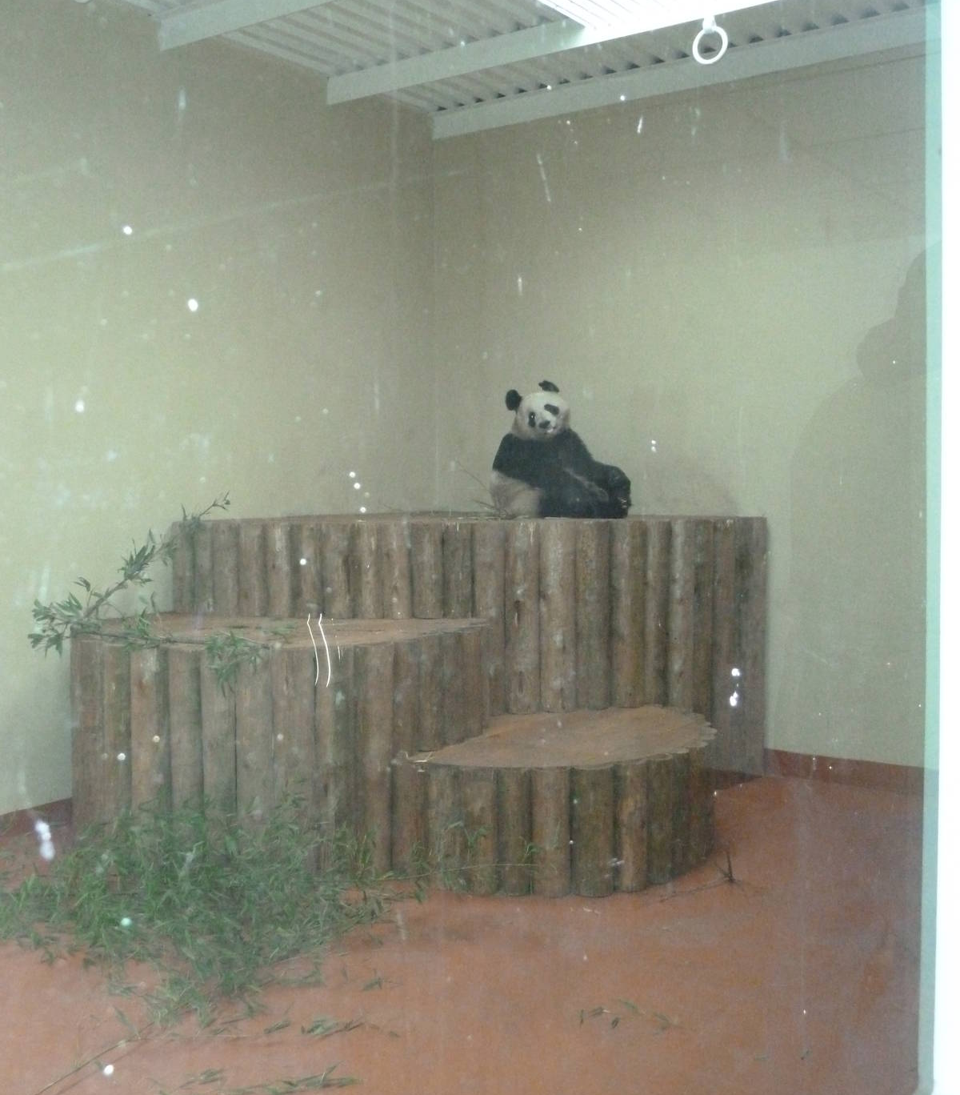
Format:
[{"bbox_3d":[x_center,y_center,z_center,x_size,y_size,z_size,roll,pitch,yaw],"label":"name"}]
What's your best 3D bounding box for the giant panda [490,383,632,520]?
[{"bbox_3d":[0.450,-0.560,6.750,0.760,0.770,0.580,3,4,38],"label":"giant panda"}]

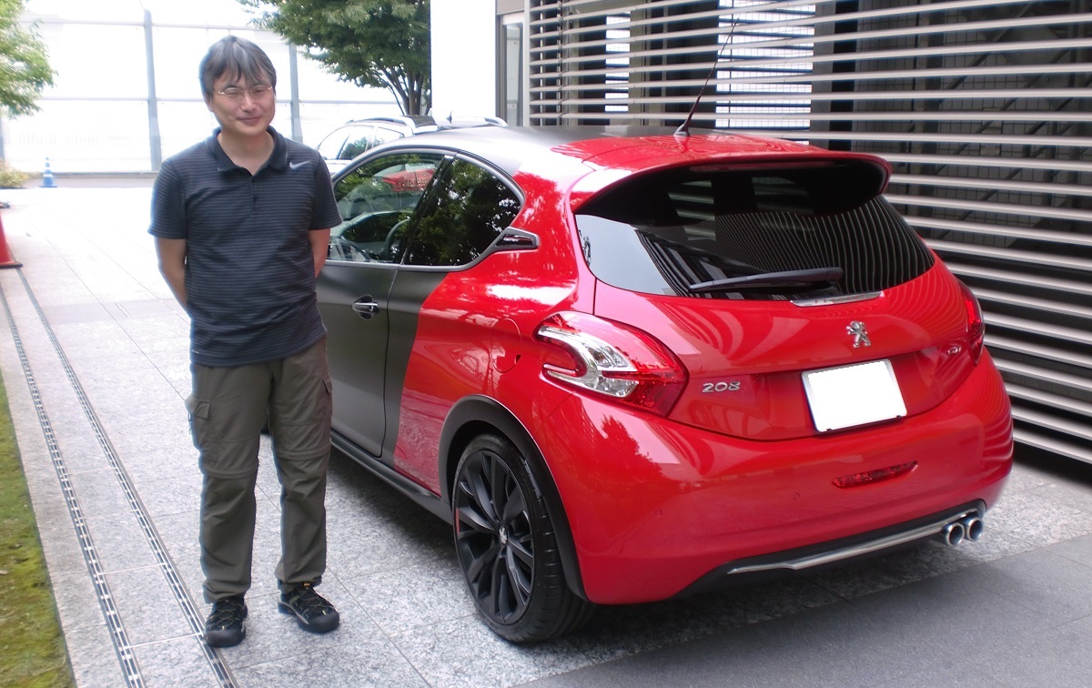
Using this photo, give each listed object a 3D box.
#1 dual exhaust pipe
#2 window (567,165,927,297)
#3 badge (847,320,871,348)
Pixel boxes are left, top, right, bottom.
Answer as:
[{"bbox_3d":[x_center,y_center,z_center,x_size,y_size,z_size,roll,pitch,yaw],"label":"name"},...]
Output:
[{"bbox_3d":[1.230,0.549,3.364,0.165,0.077,0.130,-7,13,-29],"label":"dual exhaust pipe"},{"bbox_3d":[0.691,-0.280,3.221,1.280,0.450,0.120,-7,-30,-29],"label":"window"},{"bbox_3d":[0.849,-0.026,3.000,0.068,0.078,0.015,-7,-20,-29],"label":"badge"}]

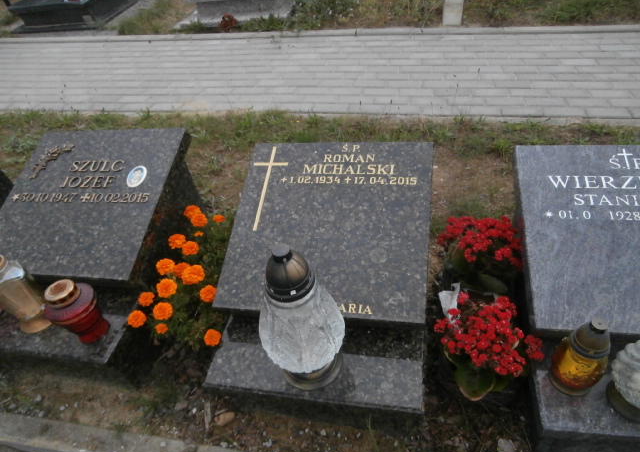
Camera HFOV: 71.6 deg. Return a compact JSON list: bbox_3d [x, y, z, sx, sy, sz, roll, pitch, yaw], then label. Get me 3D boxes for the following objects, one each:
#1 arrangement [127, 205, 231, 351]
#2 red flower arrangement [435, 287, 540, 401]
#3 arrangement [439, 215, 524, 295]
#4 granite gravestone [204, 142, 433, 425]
[{"bbox_3d":[-0.385,0.171,1.555,0.300,0.190,0.580,2,39,13],"label":"arrangement"},{"bbox_3d":[0.417,0.324,1.163,0.230,0.210,0.240,2,39,13],"label":"red flower arrangement"},{"bbox_3d":[0.474,0.106,1.372,0.230,0.220,0.230,2,39,13],"label":"arrangement"},{"bbox_3d":[0.024,0.117,1.365,0.606,0.454,0.735,2,39,13],"label":"granite gravestone"}]

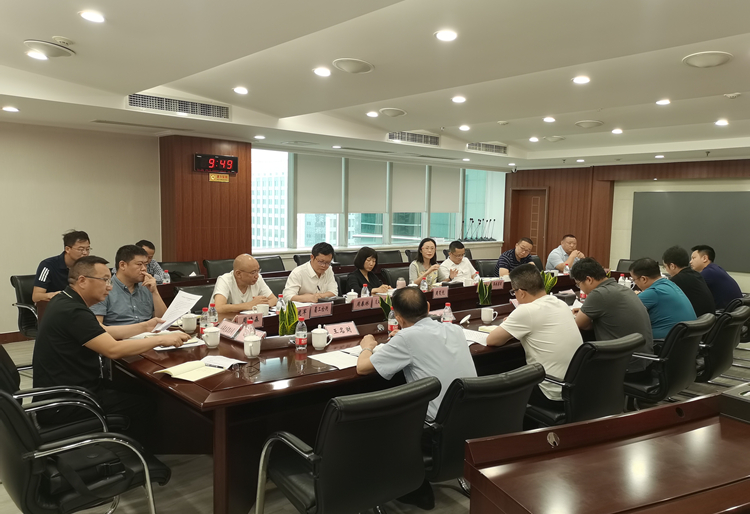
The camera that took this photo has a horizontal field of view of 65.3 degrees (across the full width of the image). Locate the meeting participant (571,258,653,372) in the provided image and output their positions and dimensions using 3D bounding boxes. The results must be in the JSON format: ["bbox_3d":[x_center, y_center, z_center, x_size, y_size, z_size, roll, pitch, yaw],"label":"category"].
[{"bbox_3d":[1.584,0.636,4.123,0.550,1.225,0.770,-4,6,-43],"label":"meeting participant"}]

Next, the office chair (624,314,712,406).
[{"bbox_3d":[1.866,0.832,3.983,0.570,0.920,0.620,-3,6,-38],"label":"office chair"}]

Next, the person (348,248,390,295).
[{"bbox_3d":[-0.090,0.502,5.813,0.780,1.200,0.500,6,7,44],"label":"person"}]

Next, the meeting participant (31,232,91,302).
[{"bbox_3d":[-2.807,0.431,5.430,0.860,1.320,0.580,4,6,29],"label":"meeting participant"}]

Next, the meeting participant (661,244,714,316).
[{"bbox_3d":[2.638,0.538,5.188,0.520,1.260,0.760,-4,6,-42],"label":"meeting participant"}]

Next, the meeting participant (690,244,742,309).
[{"bbox_3d":[3.402,0.500,6.089,0.580,1.270,0.880,-4,7,-43],"label":"meeting participant"}]

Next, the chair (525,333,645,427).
[{"bbox_3d":[1.106,0.854,3.405,0.600,0.890,0.650,-3,6,-38],"label":"chair"}]

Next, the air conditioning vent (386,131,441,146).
[{"bbox_3d":[0.542,-1.645,8.169,1.100,0.150,0.070,-4,6,-43],"label":"air conditioning vent"}]

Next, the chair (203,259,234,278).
[{"bbox_3d":[-1.818,0.486,7.265,0.640,0.900,0.600,5,6,41],"label":"chair"}]

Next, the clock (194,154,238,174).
[{"bbox_3d":[-2.052,-1.211,7.622,0.610,0.220,0.050,-4,6,-43],"label":"clock"}]

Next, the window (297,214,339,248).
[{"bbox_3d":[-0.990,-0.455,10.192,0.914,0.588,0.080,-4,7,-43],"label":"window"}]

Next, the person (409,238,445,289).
[{"bbox_3d":[0.578,0.412,6.508,0.500,1.230,0.750,-3,6,-37],"label":"person"}]

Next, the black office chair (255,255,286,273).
[{"bbox_3d":[-1.176,0.470,7.621,0.620,0.920,0.570,4,6,34],"label":"black office chair"}]

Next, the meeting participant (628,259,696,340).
[{"bbox_3d":[2.104,0.616,4.729,0.580,1.230,0.880,-3,6,-40],"label":"meeting participant"}]

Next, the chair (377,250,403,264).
[{"bbox_3d":[0.436,0.358,9.222,0.600,0.880,0.650,-4,6,-42],"label":"chair"}]

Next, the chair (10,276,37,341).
[{"bbox_3d":[-2.929,0.621,5.489,0.650,0.880,0.600,3,5,27],"label":"chair"}]

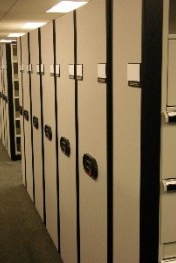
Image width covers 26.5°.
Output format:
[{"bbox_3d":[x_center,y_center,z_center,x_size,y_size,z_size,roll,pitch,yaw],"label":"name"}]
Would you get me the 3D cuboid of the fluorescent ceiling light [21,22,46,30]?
[{"bbox_3d":[-1.147,-2.430,8.566,0.610,0.080,1.220,-4,11,-18],"label":"fluorescent ceiling light"}]

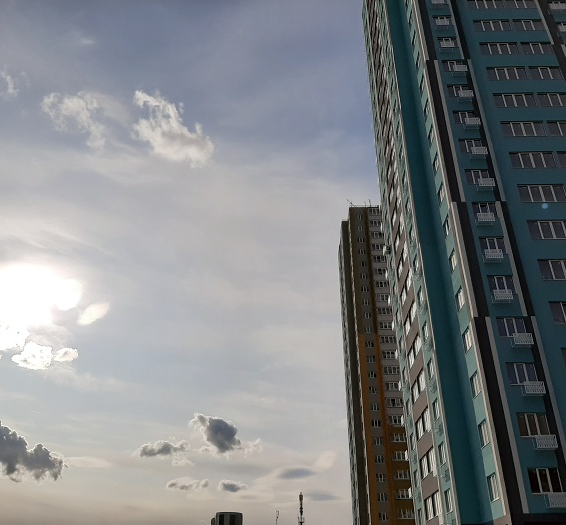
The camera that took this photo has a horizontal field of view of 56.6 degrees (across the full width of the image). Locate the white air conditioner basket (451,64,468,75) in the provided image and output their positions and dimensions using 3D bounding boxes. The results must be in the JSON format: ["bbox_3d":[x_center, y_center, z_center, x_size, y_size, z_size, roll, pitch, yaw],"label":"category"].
[{"bbox_3d":[14.351,-15.516,42.635,1.087,0.652,0.503,0,-30,1],"label":"white air conditioner basket"}]

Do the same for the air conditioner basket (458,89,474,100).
[{"bbox_3d":[14.344,-13.059,41.316,1.087,0.621,0.522,0,-30,1],"label":"air conditioner basket"}]

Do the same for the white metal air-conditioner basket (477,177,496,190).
[{"bbox_3d":[14.508,-5.600,37.658,1.115,0.673,0.525,0,-30,1],"label":"white metal air-conditioner basket"}]

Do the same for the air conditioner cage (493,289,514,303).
[{"bbox_3d":[13.588,2.110,32.575,1.087,0.652,0.503,0,-30,1],"label":"air conditioner cage"}]

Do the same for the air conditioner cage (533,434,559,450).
[{"bbox_3d":[14.392,9.906,28.880,1.115,0.673,0.525,0,-30,1],"label":"air conditioner cage"}]

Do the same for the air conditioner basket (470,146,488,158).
[{"bbox_3d":[14.311,-7.984,38.431,1.114,0.615,0.528,0,-30,1],"label":"air conditioner basket"}]

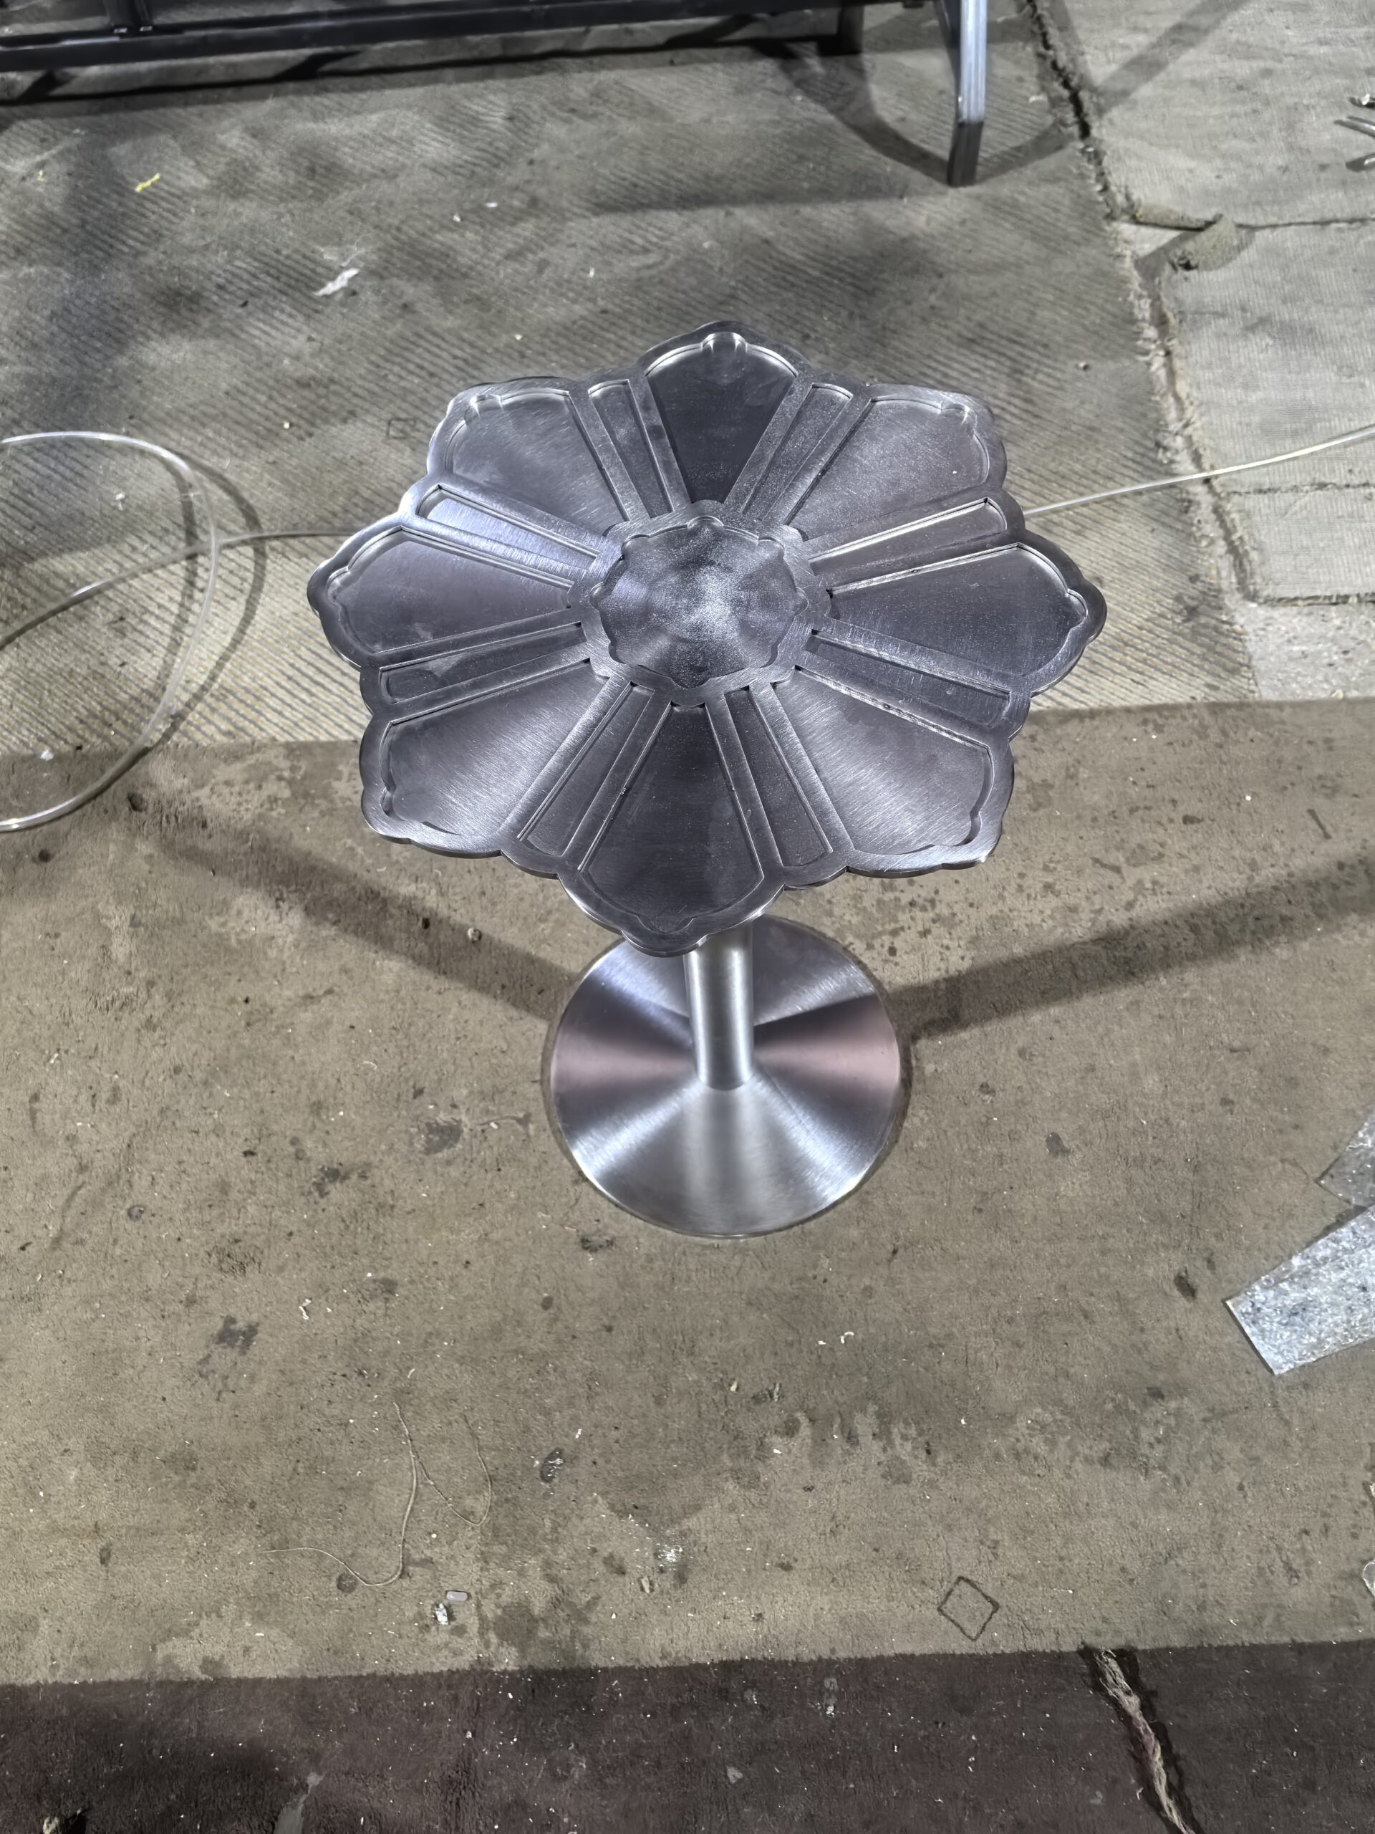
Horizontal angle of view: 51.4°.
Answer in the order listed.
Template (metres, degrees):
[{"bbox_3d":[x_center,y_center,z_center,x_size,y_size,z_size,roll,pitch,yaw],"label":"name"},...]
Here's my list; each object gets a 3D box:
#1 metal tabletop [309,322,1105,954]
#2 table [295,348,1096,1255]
[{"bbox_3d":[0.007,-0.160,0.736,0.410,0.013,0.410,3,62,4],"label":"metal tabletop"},{"bbox_3d":[0.020,-0.015,1.007,0.410,0.628,0.410,3,62,4],"label":"table"}]

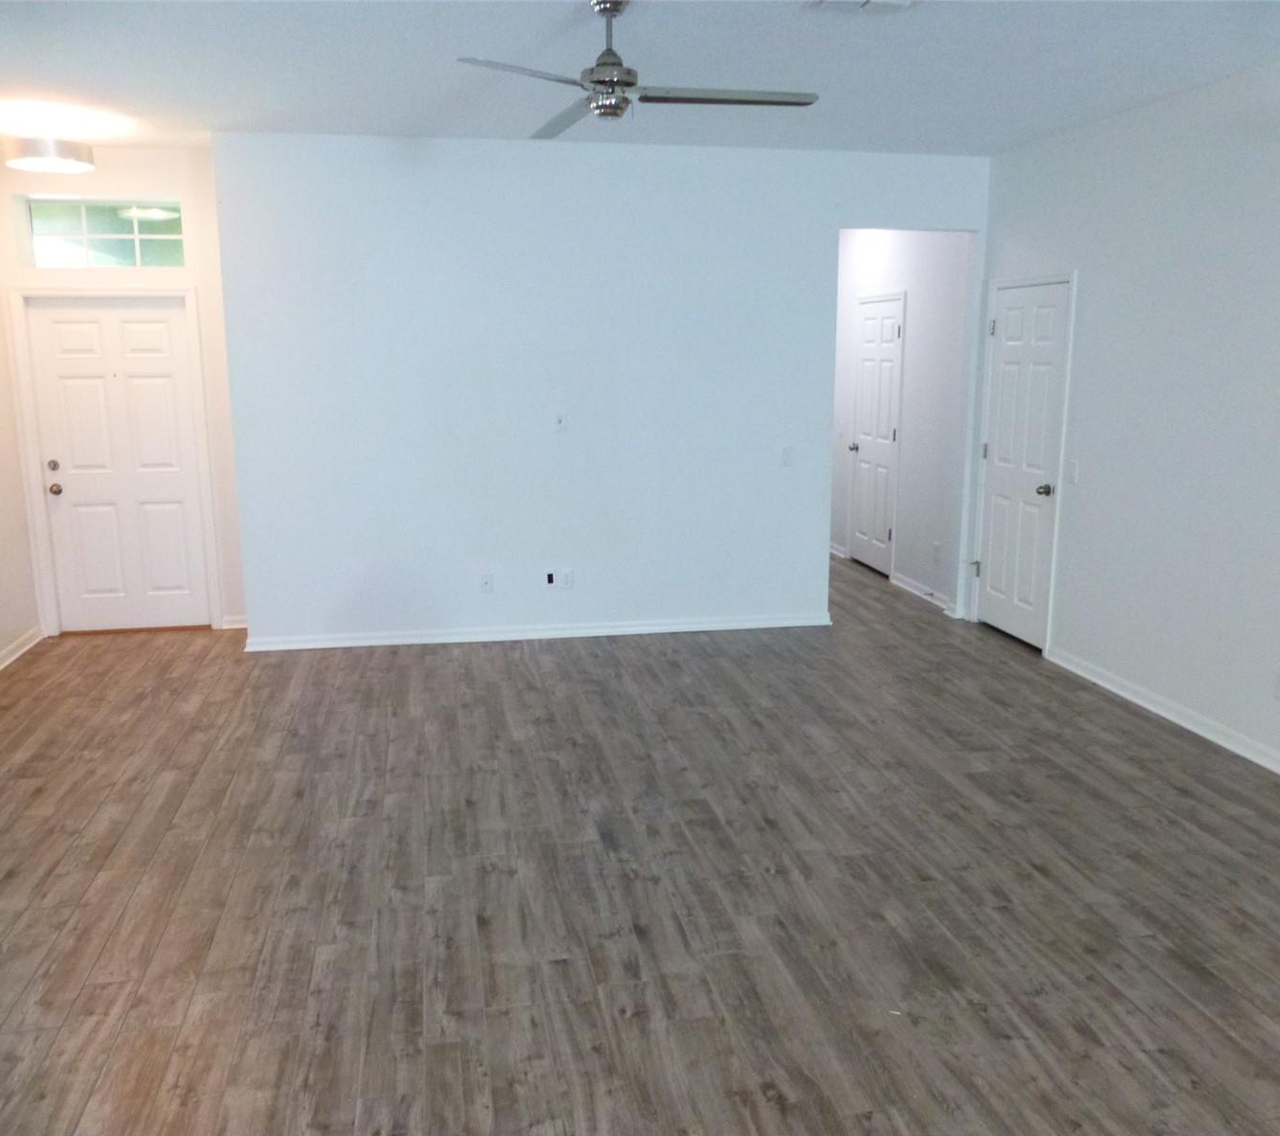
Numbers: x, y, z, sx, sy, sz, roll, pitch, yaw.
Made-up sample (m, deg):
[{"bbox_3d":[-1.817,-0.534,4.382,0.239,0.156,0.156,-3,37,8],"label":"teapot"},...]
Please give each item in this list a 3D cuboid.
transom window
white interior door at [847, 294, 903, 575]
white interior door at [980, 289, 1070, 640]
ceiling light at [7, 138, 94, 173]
[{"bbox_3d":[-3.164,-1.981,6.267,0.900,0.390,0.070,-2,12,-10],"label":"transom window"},{"bbox_3d":[1.833,-1.000,8.140,0.045,2.040,0.770,-2,12,-10],"label":"white interior door"},{"bbox_3d":[2.247,-0.601,6.171,0.045,2.040,0.750,-2,12,-10],"label":"white interior door"},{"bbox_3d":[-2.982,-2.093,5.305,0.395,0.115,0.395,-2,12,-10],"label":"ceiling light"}]

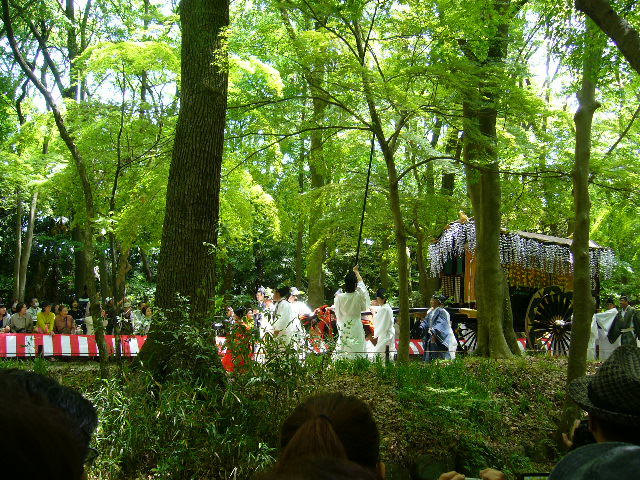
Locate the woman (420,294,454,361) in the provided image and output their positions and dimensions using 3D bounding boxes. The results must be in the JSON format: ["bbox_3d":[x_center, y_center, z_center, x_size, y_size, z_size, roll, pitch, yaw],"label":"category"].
[{"bbox_3d":[2.687,2.036,14.800,0.700,1.600,0.600,2,-4,-22],"label":"woman"}]

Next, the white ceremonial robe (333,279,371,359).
[{"bbox_3d":[0.638,1.590,12.700,0.680,1.560,0.500,2,-9,-8],"label":"white ceremonial robe"}]

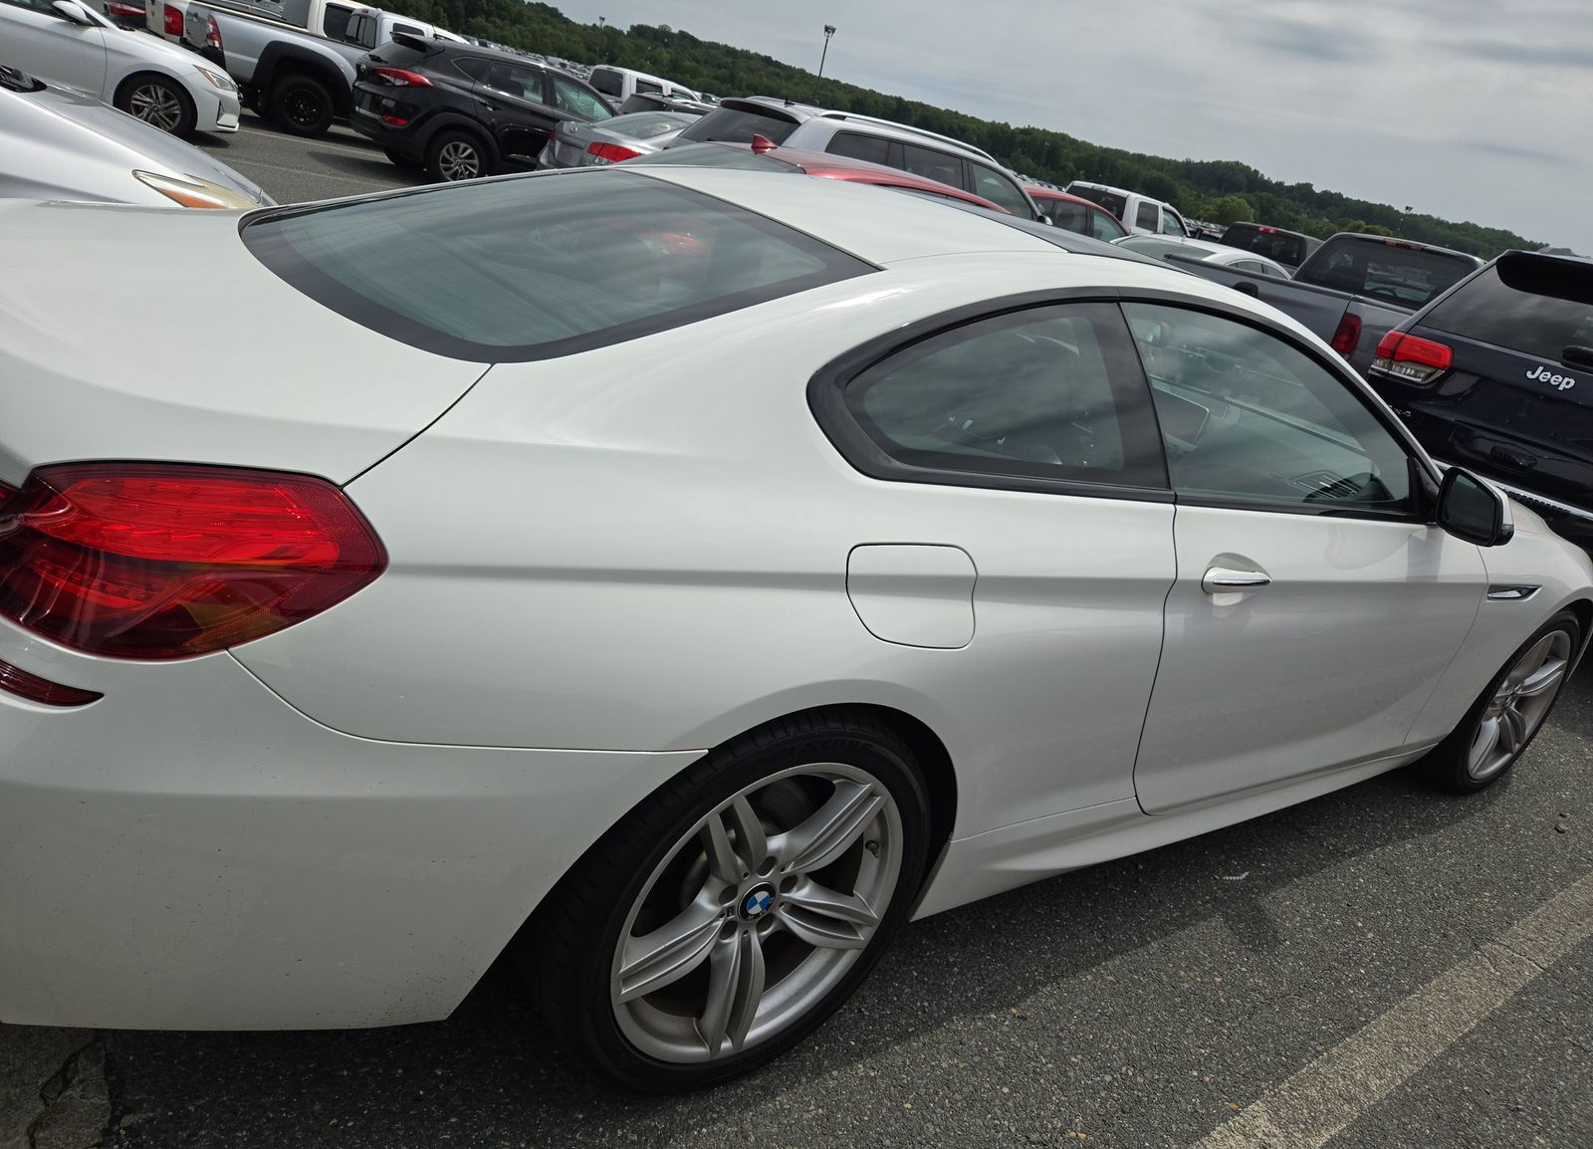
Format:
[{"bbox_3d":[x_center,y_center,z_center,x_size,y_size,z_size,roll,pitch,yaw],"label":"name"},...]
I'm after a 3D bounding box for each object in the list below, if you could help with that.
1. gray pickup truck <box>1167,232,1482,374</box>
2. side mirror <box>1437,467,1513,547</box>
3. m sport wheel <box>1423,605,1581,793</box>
[{"bbox_3d":[5.197,-1.997,9.541,5.350,1.860,1.930,-4,27,-38],"label":"gray pickup truck"},{"bbox_3d":[1.610,-0.157,2.495,0.110,0.150,0.195,3,23,-25],"label":"side mirror"},{"bbox_3d":[2.190,0.366,3.387,0.676,0.676,0.245,-2,26,-36],"label":"m sport wheel"}]

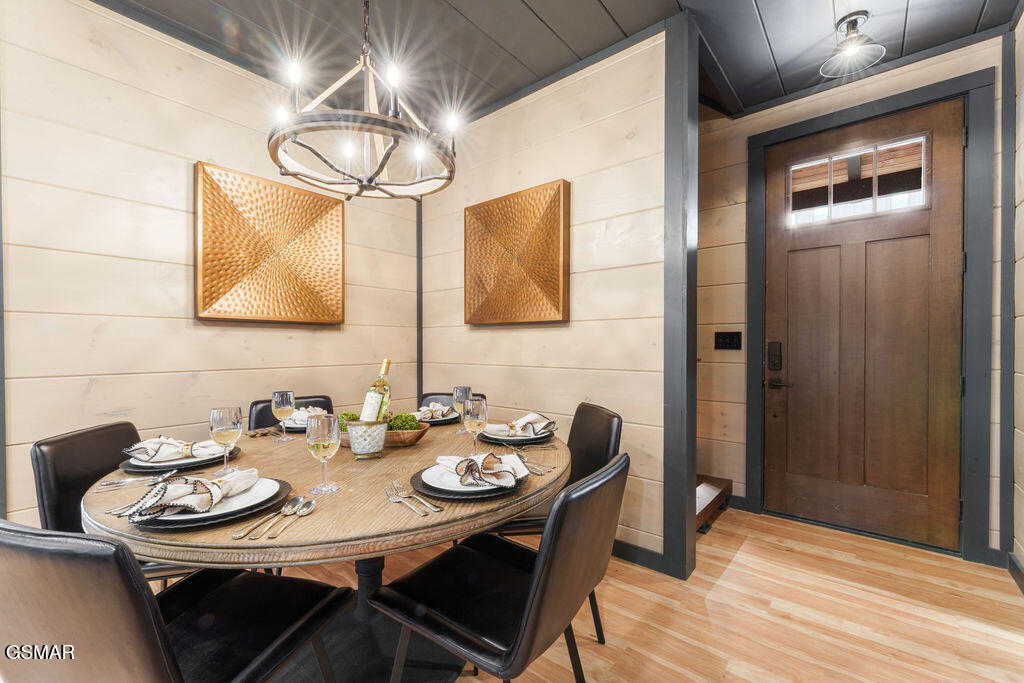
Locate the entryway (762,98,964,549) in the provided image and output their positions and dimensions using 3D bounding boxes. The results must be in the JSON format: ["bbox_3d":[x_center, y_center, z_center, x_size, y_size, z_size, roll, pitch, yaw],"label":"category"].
[{"bbox_3d":[2.066,-0.080,2.416,0.910,2.450,0.060,0,0,39],"label":"entryway"}]

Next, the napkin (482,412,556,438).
[{"bbox_3d":[0.035,0.344,1.661,0.300,0.075,0.170,0,0,-8],"label":"napkin"}]

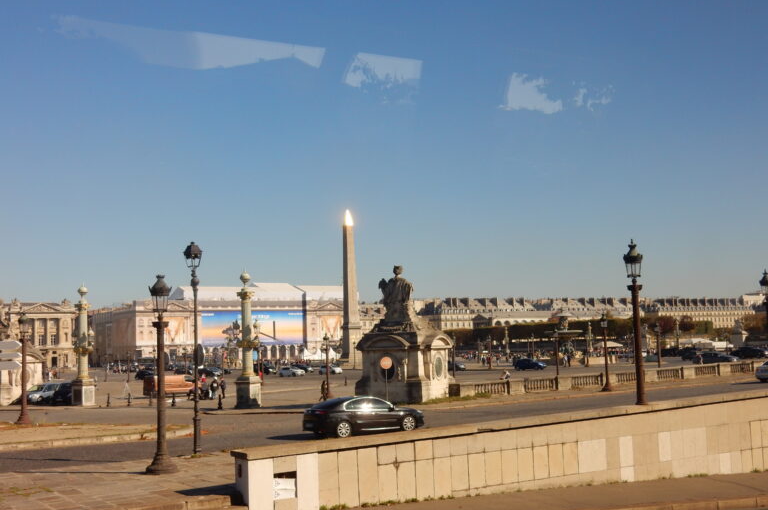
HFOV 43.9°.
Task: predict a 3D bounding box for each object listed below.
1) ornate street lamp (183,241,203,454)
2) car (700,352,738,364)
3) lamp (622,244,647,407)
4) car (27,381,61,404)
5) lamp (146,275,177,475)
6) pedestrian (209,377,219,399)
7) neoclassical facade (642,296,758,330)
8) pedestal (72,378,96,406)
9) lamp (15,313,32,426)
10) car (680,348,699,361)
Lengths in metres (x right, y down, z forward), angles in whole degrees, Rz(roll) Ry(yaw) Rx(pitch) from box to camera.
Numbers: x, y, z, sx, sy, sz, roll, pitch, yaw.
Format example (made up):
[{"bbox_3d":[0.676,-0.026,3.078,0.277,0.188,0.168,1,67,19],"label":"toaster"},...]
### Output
[{"bbox_3d":[-6.335,3.103,32.065,0.630,7.097,0.630,-2,-6,0],"label":"ornate street lamp"},{"bbox_3d":[39.994,12.548,114.176,4.650,1.470,1.820,-3,-6,8],"label":"car"},{"bbox_3d":[7.897,2.108,29.800,0.630,5.200,0.630,-2,-6,0],"label":"lamp"},{"bbox_3d":[-28.000,11.509,79.854,1.800,1.650,4.300,-7,-7,40],"label":"car"},{"bbox_3d":[-6.064,3.257,26.000,0.840,5.450,0.840,-2,-6,0],"label":"lamp"},{"bbox_3d":[-12.652,9.936,71.000,0.600,1.680,0.420,-2,-6,6],"label":"pedestrian"},{"bbox_3d":[163.817,34.959,500.624,79.000,24.500,13.000,2,-7,-33],"label":"neoclassical facade"},{"bbox_3d":[-22.687,10.362,72.161,1.350,2.023,1.350,-6,-7,35],"label":"pedestal"},{"bbox_3d":[-17.358,5.521,46.000,0.820,5.400,0.820,-2,-6,0],"label":"lamp"},{"bbox_3d":[40.219,12.724,122.000,4.400,1.580,1.820,-1,-6,-6],"label":"car"}]

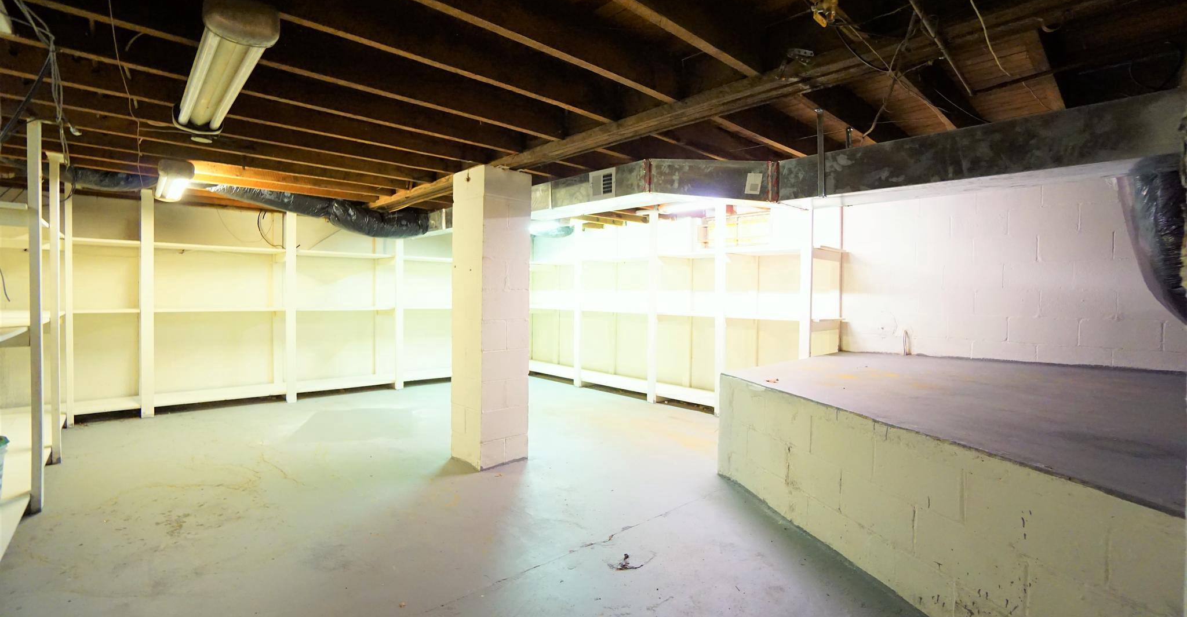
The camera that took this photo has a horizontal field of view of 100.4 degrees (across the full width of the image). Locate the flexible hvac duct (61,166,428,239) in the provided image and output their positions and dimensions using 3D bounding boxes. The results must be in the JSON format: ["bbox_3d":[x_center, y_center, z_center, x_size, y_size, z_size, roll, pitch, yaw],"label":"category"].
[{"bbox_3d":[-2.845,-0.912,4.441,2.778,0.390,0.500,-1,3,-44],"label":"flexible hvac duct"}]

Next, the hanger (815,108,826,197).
[{"bbox_3d":[1.076,-0.729,2.328,0.020,0.410,0.032,-1,3,-44],"label":"hanger"}]

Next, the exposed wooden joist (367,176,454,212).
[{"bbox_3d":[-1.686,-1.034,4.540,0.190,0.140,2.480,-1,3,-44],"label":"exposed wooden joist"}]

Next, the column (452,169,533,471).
[{"bbox_3d":[-0.729,0.065,3.523,0.385,2.014,0.402,-1,3,-44],"label":"column"}]

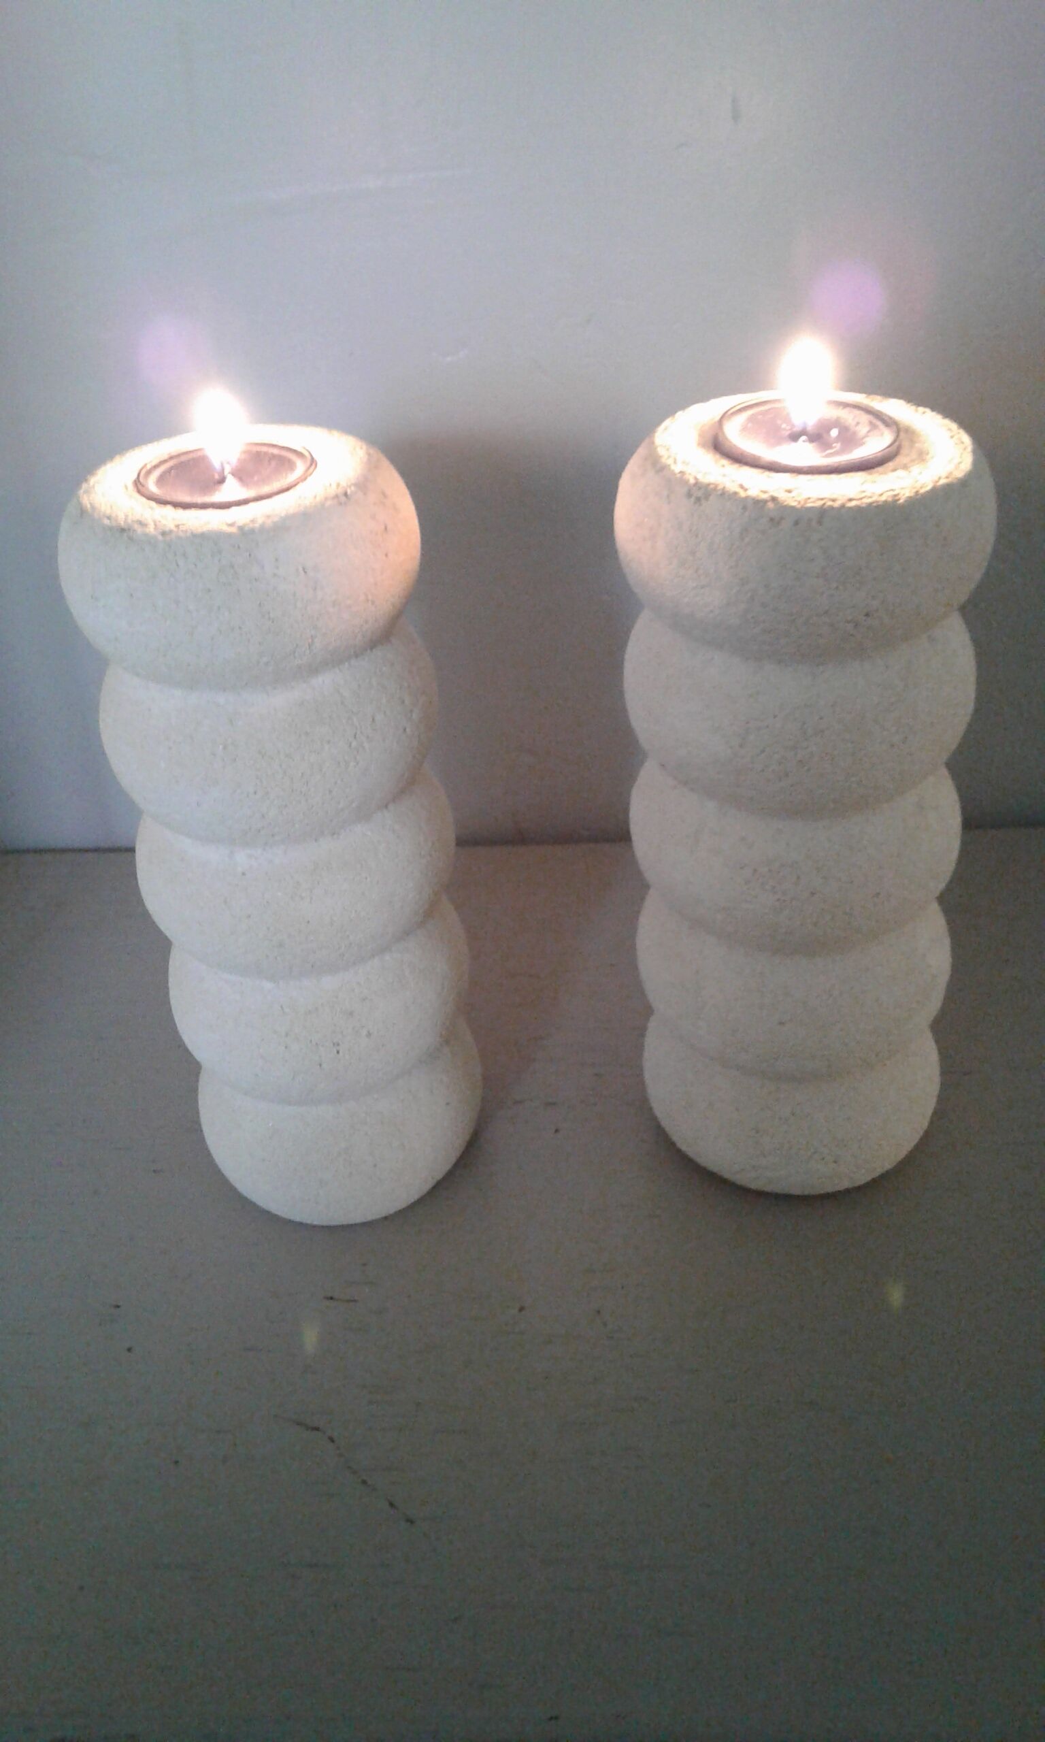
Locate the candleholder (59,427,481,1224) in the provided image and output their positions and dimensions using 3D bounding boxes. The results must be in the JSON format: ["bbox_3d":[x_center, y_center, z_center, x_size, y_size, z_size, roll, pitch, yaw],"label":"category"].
[{"bbox_3d":[-0.057,-0.006,0.367,0.079,0.194,0.079,-5,32,0],"label":"candleholder"}]

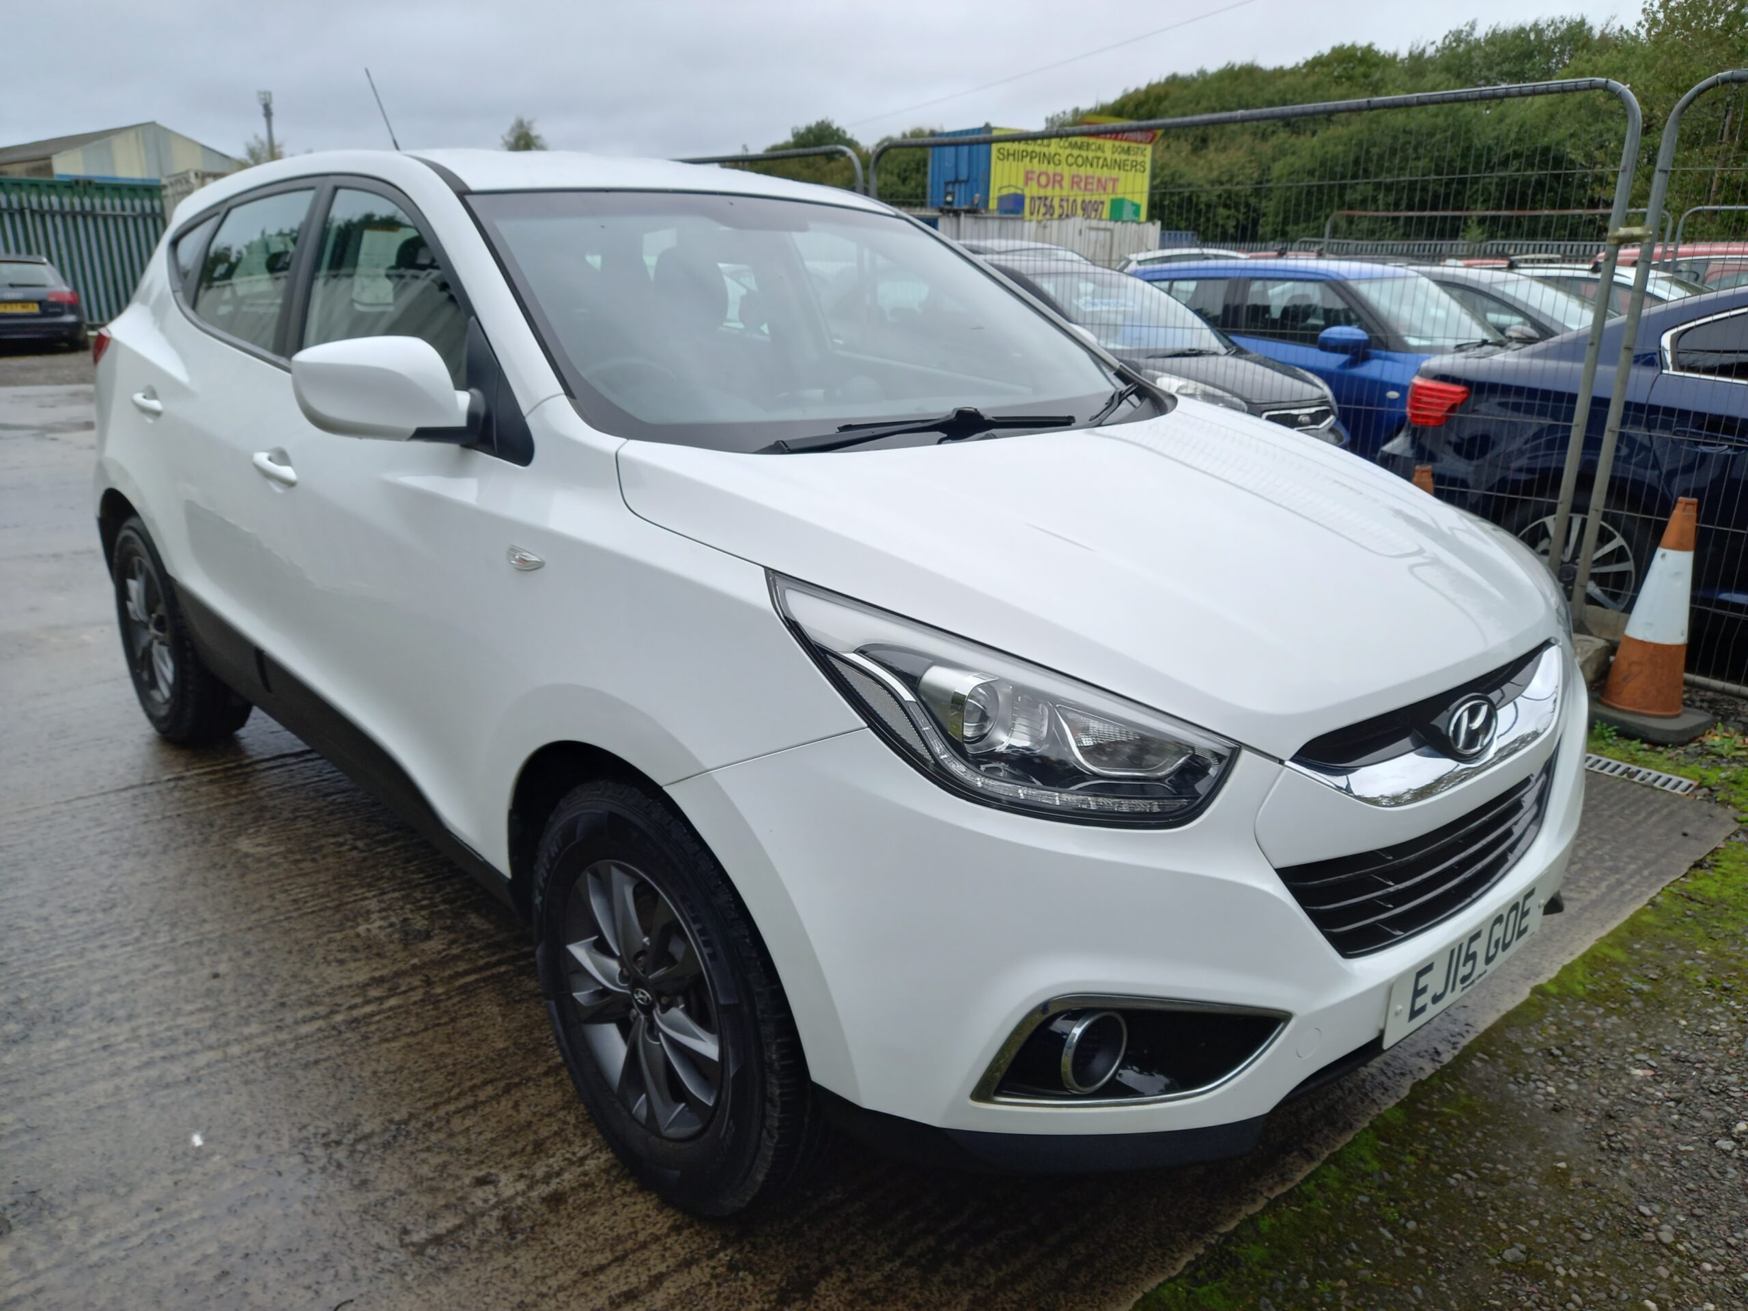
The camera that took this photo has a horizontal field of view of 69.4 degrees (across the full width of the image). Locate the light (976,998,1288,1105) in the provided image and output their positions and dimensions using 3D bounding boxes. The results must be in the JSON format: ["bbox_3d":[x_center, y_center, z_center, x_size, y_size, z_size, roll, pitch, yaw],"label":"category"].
[{"bbox_3d":[0.339,0.483,1.639,0.440,0.150,0.140,-6,18,-28],"label":"light"}]

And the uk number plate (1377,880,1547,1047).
[{"bbox_3d":[0.900,0.441,1.891,0.520,0.111,0.020,-12,20,-42],"label":"uk number plate"}]

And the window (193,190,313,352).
[{"bbox_3d":[-1.524,-0.958,3.137,0.690,0.400,0.060,19,0,44],"label":"window"}]

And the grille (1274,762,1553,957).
[{"bbox_3d":[0.875,0.288,1.882,0.920,0.180,0.120,-12,21,-42],"label":"grille"}]

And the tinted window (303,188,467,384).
[{"bbox_3d":[-0.977,-0.741,2.561,0.930,0.455,0.060,19,0,44],"label":"tinted window"}]

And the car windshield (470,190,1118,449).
[{"bbox_3d":[-0.064,-0.717,2.679,1.480,0.120,0.980,-12,51,-42],"label":"car windshield"}]

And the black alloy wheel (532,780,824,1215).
[{"bbox_3d":[-0.298,0.503,2.022,0.230,0.690,0.690,-12,21,-42],"label":"black alloy wheel"}]

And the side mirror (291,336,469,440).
[{"bbox_3d":[-0.810,-0.443,2.096,0.250,0.170,0.170,-12,21,-42],"label":"side mirror"}]

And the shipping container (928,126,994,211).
[{"bbox_3d":[4.640,-12.650,34.610,6.060,2.600,2.440,-9,20,-36],"label":"shipping container"}]

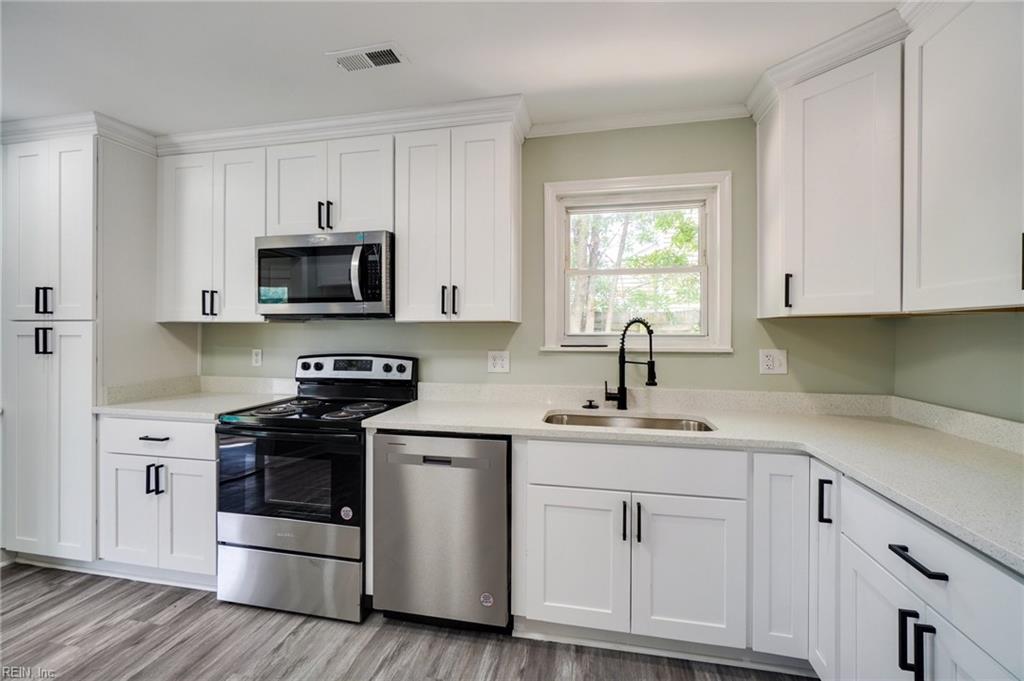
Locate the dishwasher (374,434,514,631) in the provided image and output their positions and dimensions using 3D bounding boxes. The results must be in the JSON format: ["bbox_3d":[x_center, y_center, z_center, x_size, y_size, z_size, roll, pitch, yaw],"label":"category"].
[{"bbox_3d":[-0.260,0.841,2.124,0.609,0.869,0.608,0,1,12],"label":"dishwasher"}]

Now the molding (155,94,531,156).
[{"bbox_3d":[-0.988,-1.121,2.405,2.176,0.108,0.325,0,1,12],"label":"molding"}]

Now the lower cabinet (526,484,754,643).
[{"bbox_3d":[0.532,0.873,1.971,0.827,0.558,0.606,0,1,12],"label":"lower cabinet"}]

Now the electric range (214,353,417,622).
[{"bbox_3d":[-0.985,0.678,2.259,0.760,1.186,0.665,0,1,12],"label":"electric range"}]

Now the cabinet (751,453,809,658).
[{"bbox_3d":[0.988,0.791,1.576,0.183,0.735,0.020,0,1,12],"label":"cabinet"}]

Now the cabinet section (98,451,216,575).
[{"bbox_3d":[-1.713,0.851,2.421,0.721,0.559,0.610,0,1,12],"label":"cabinet section"}]

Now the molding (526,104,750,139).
[{"bbox_3d":[0.635,-1.143,2.228,1.135,0.050,0.056,0,1,12],"label":"molding"}]

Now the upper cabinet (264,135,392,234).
[{"bbox_3d":[-0.950,-0.810,2.414,0.765,0.514,0.310,0,1,12],"label":"upper cabinet"}]

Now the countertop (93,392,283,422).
[{"bbox_3d":[-1.719,0.360,2.417,0.758,0.030,0.630,0,1,12],"label":"countertop"}]

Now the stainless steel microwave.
[{"bbox_3d":[-0.959,-0.334,2.378,0.755,0.429,0.425,0,1,12],"label":"stainless steel microwave"}]

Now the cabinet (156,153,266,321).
[{"bbox_3d":[-1.678,-0.585,2.579,0.735,0.968,0.324,0,1,12],"label":"cabinet"}]

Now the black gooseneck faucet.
[{"bbox_3d":[0.592,0.122,2.113,0.110,0.470,0.270,0,1,-33],"label":"black gooseneck faucet"}]

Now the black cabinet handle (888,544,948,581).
[{"bbox_3d":[0.947,0.518,0.996,0.035,0.013,0.137,0,1,12],"label":"black cabinet handle"}]

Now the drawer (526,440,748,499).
[{"bbox_3d":[0.475,0.507,1.684,0.832,0.181,0.022,0,1,12],"label":"drawer"}]

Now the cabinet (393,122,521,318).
[{"bbox_3d":[-0.274,-0.581,2.277,0.617,0.964,0.310,0,1,12],"label":"cabinet"}]

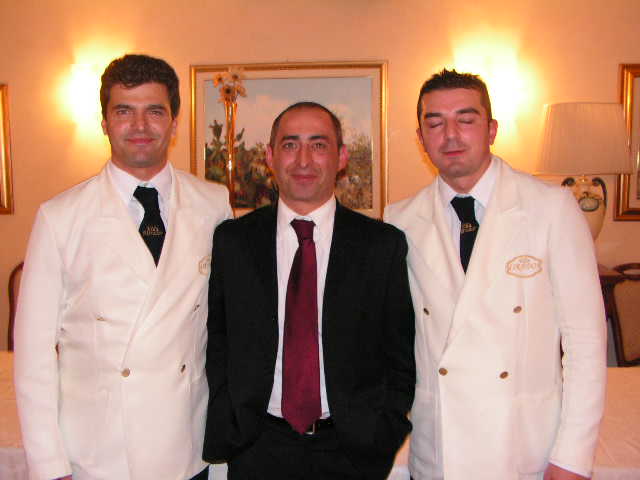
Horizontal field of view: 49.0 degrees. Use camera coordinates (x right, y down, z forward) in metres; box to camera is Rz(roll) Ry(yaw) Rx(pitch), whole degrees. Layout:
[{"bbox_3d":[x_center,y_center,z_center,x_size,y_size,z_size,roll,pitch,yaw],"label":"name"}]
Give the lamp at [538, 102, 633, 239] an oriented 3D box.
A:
[{"bbox_3d":[1.395,-0.280,3.720,0.530,0.880,0.530,1,6,6],"label":"lamp"}]

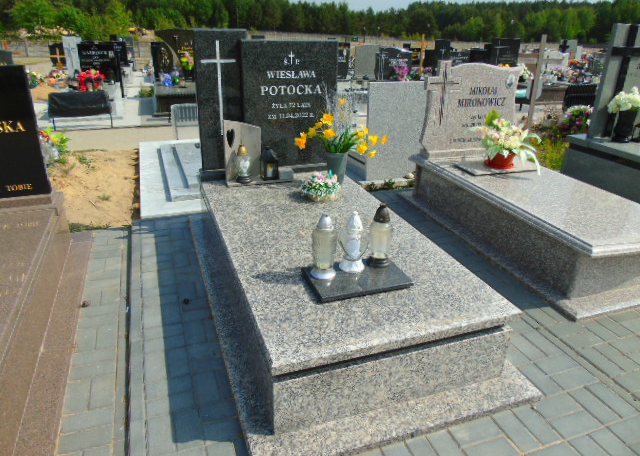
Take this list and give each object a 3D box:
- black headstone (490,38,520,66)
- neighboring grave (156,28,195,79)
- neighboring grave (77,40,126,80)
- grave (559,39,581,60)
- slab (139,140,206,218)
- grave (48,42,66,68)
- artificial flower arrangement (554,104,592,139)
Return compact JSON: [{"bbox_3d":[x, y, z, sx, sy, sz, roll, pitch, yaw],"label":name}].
[{"bbox_3d":[4.716,-4.410,11.880,0.840,0.860,0.100,-8,26,-22],"label":"black headstone"},{"bbox_3d":[-2.627,-3.288,8.733,1.000,0.864,0.140,-7,25,-18],"label":"neighboring grave"},{"bbox_3d":[-3.947,-2.973,8.302,0.732,0.661,0.130,-7,25,-18],"label":"neighboring grave"},{"bbox_3d":[9.684,-6.902,17.922,0.879,0.762,0.150,-7,25,-18],"label":"grave"},{"bbox_3d":[-1.228,-0.676,4.850,1.248,0.130,2.490,-7,25,-18],"label":"slab"},{"bbox_3d":[-6.713,-4.430,11.921,0.495,0.618,0.120,-7,25,-18],"label":"grave"},{"bbox_3d":[2.916,-1.219,5.316,0.350,0.350,0.330,-7,25,-18],"label":"artificial flower arrangement"}]

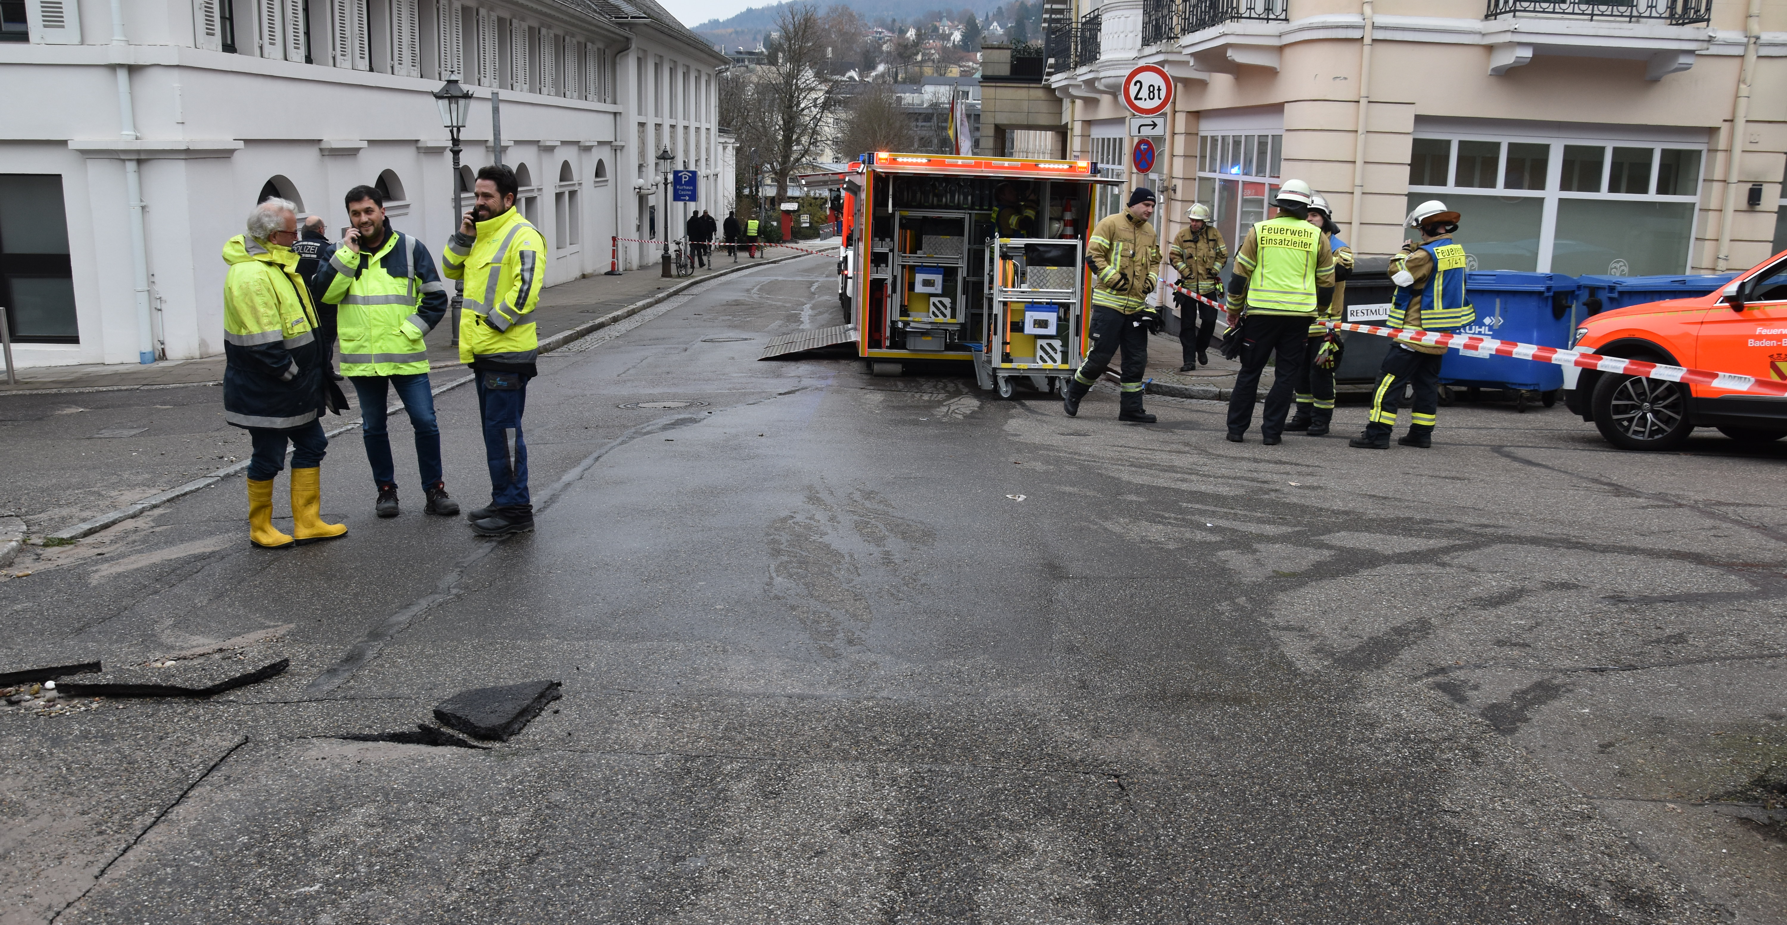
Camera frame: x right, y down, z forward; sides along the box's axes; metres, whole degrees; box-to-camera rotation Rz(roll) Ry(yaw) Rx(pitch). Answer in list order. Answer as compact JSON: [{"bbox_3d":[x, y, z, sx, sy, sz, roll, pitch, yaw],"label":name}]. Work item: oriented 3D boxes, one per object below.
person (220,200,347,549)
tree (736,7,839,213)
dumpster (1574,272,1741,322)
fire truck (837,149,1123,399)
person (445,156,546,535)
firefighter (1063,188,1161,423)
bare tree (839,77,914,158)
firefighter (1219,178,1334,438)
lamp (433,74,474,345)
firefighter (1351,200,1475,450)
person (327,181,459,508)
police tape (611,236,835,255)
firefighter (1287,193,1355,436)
[{"bbox_3d":[-2.979,-0.438,6.581,0.540,1.685,0.570,2,10,2],"label":"person"},{"bbox_3d":[-5.715,-18.385,71.709,5.600,12.000,5.600,1,13,0],"label":"tree"},{"bbox_3d":[7.538,-1.183,13.423,1.360,1.350,1.050,2,12,3],"label":"dumpster"},{"bbox_3d":[0.617,-2.735,17.622,2.500,2.450,7.000,1,11,-5],"label":"fire truck"},{"bbox_3d":[-2.036,-0.577,6.895,0.500,1.850,0.570,-4,11,-29],"label":"person"},{"bbox_3d":[1.794,-1.272,10.798,0.620,1.820,0.640,-7,15,-32],"label":"firefighter"},{"bbox_3d":[-1.181,-24.988,108.000,6.800,11.500,6.800,2,12,0],"label":"bare tree"},{"bbox_3d":[2.917,-1.125,10.049,0.780,1.930,0.480,2,12,3],"label":"firefighter"},{"bbox_3d":[-5.768,-3.321,17.604,0.550,3.550,0.550,1,13,0],"label":"lamp"},{"bbox_3d":[3.948,-1.047,10.145,0.720,1.840,0.620,12,16,38],"label":"firefighter"},{"bbox_3d":[-2.746,-0.606,7.272,0.700,1.790,0.460,0,13,-6],"label":"person"},{"bbox_3d":[-4.482,-5.816,36.000,6.000,0.500,1.200,1,12,-3],"label":"police tape"},{"bbox_3d":[3.370,-1.183,10.556,0.460,1.870,0.580,-6,14,-34],"label":"firefighter"}]

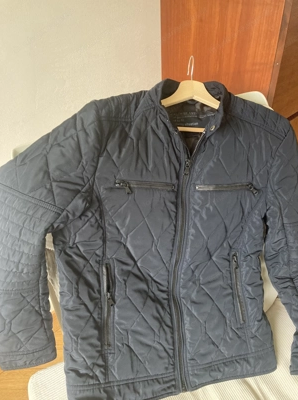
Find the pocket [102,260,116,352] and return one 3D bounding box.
[{"bbox_3d":[-0.085,0.220,0.675,0.026,0.186,0.016,-1,-2,-17],"label":"pocket"}]

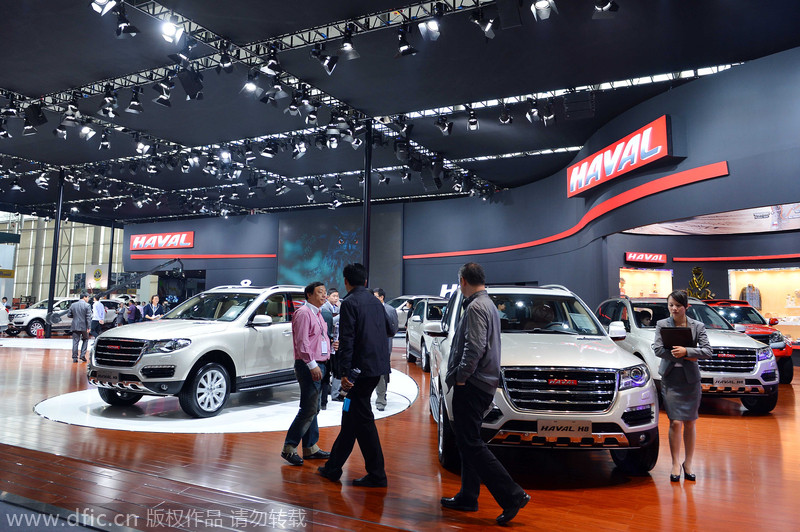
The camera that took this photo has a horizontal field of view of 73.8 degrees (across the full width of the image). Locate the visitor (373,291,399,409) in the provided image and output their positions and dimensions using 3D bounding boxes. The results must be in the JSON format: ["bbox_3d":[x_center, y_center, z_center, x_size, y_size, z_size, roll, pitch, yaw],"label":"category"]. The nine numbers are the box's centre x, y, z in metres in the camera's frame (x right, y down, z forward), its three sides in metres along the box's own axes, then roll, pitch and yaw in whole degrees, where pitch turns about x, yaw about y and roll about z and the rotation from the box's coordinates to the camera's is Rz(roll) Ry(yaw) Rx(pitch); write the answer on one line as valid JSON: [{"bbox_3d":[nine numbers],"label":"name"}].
[{"bbox_3d":[-0.267,1.195,7.685,0.400,1.756,0.500,3,-6,-22],"label":"visitor"}]

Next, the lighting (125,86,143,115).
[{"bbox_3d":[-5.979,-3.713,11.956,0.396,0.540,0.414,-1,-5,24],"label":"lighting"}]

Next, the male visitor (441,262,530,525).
[{"bbox_3d":[0.617,0.891,3.869,0.640,1.770,0.500,-1,-5,25],"label":"male visitor"}]

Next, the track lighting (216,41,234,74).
[{"bbox_3d":[-4.270,-5.106,13.041,0.430,0.700,0.450,0,-5,6],"label":"track lighting"}]

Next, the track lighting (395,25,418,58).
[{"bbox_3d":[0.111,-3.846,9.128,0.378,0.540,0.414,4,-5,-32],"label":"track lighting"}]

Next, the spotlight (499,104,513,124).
[{"bbox_3d":[3.057,-4.390,15.441,0.400,0.450,0.500,1,-46,0],"label":"spotlight"}]

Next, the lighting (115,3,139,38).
[{"bbox_3d":[-5.417,-4.843,10.555,0.440,0.500,0.520,5,-51,-42],"label":"lighting"}]

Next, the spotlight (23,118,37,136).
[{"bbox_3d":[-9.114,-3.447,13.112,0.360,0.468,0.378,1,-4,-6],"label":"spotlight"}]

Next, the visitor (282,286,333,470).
[{"bbox_3d":[-0.889,1.011,5.124,0.420,1.725,0.480,-1,-6,23],"label":"visitor"}]

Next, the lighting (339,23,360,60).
[{"bbox_3d":[-1.148,-5.075,12.054,0.450,0.720,0.480,2,-5,-14],"label":"lighting"}]

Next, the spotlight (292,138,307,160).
[{"bbox_3d":[-3.696,-4.280,19.586,0.500,0.700,0.450,4,-6,-37],"label":"spotlight"}]

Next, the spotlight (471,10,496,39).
[{"bbox_3d":[1.752,-5.055,11.158,0.500,0.520,0.480,-2,-6,30],"label":"spotlight"}]

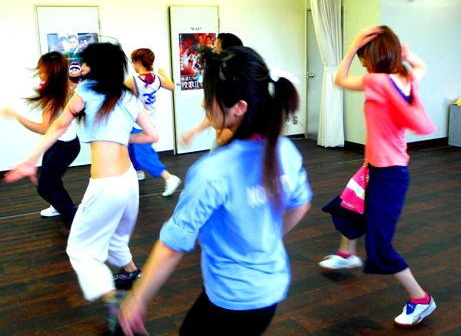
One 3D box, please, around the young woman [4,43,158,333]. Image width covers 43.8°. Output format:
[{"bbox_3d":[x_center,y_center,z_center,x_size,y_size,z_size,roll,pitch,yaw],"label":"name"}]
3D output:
[{"bbox_3d":[-0.764,0.066,3.150,0.600,1.480,0.730,9,16,38],"label":"young woman"}]

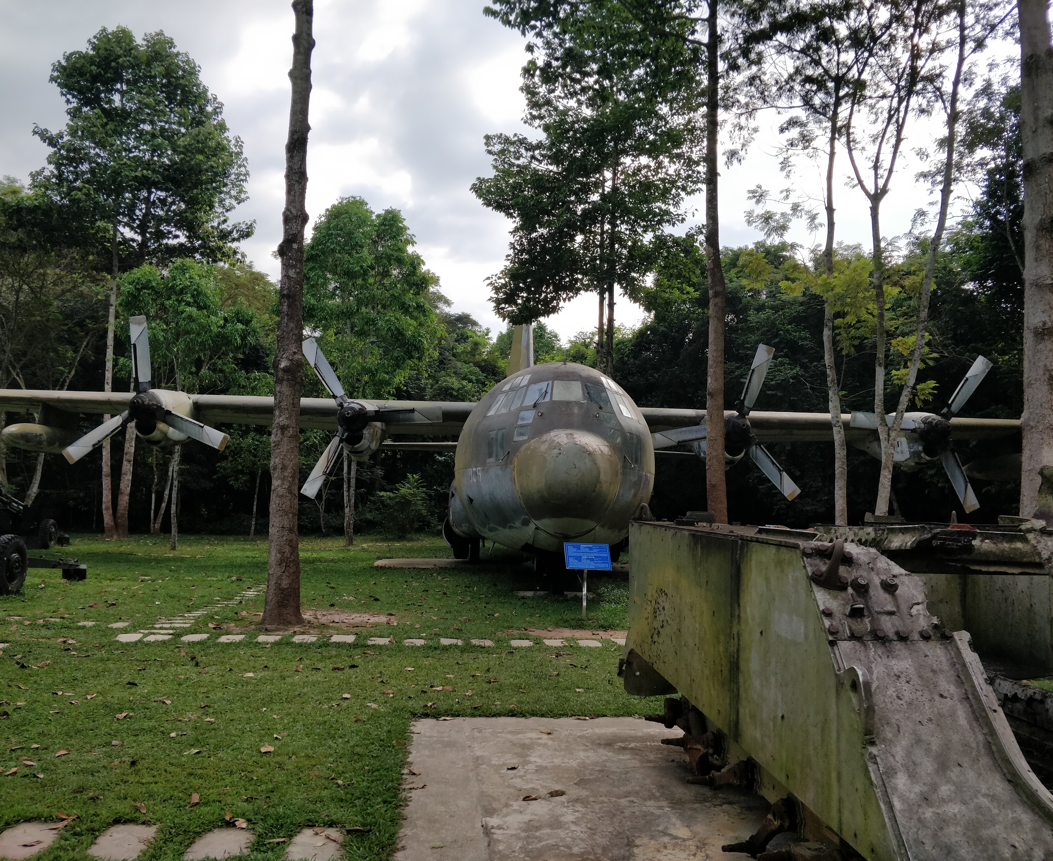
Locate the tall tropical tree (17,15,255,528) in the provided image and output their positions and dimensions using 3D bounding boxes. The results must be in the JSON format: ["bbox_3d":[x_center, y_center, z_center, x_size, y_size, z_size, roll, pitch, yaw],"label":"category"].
[{"bbox_3d":[-17.473,-7.035,35.642,9.400,23.550,8.930,4,-6,-27],"label":"tall tropical tree"}]

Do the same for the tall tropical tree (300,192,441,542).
[{"bbox_3d":[-6.469,-2.628,33.009,5.730,14.610,5.440,2,-6,-11],"label":"tall tropical tree"}]

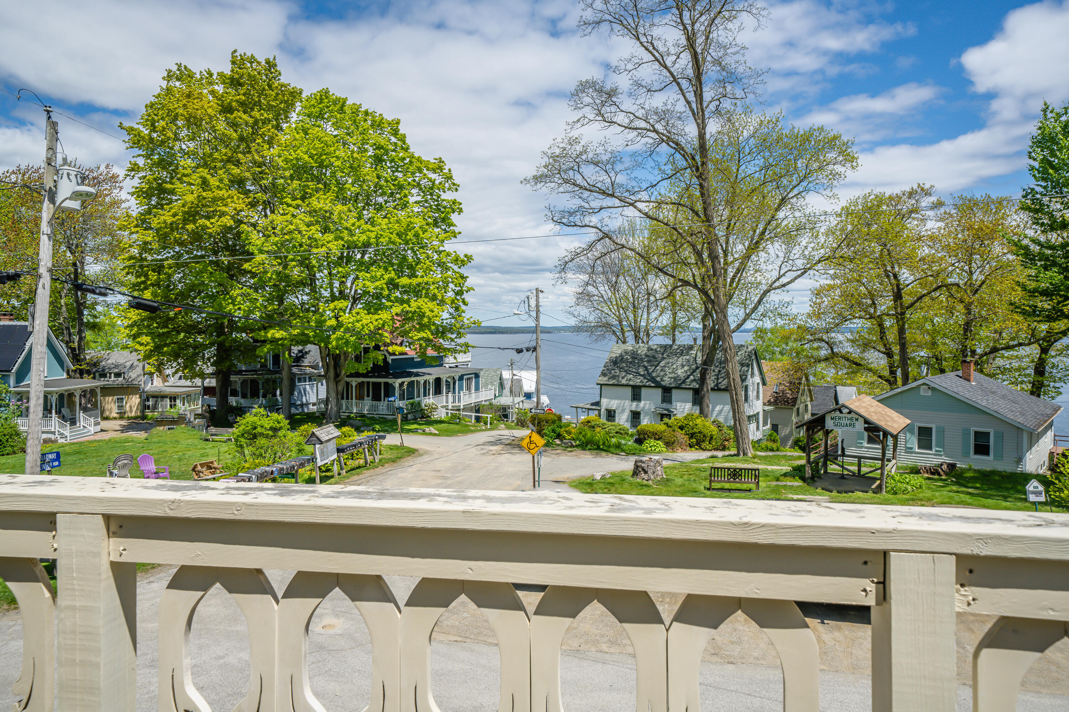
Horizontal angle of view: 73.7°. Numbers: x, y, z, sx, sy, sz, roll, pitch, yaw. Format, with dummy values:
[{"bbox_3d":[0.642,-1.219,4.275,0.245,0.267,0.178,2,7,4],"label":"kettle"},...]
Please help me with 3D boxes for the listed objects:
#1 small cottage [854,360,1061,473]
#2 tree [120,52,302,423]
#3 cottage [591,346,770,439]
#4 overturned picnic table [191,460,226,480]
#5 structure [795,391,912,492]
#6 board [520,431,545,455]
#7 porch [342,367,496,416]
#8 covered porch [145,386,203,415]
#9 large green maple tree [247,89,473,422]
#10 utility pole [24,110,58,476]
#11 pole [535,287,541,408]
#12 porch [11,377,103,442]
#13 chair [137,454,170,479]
[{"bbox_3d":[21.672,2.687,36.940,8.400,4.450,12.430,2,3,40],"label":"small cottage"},{"bbox_3d":[-19.024,-6.813,41.788,10.500,21.900,10.200,0,2,0],"label":"tree"},{"bbox_3d":[14.350,3.401,70.157,14.700,9.200,7.450,1,2,35],"label":"cottage"},{"bbox_3d":[-11.299,4.045,24.753,0.650,0.680,1.250,1,2,27],"label":"overturned picnic table"},{"bbox_3d":[11.522,3.064,25.720,3.200,3.030,3.710,1,2,35],"label":"structure"},{"bbox_3d":[-0.041,2.897,23.600,0.840,0.840,0.040,-2,2,0],"label":"board"},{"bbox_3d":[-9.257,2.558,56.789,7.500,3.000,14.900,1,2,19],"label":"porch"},{"bbox_3d":[-32.800,3.989,64.674,3.800,2.800,3.700,0,2,7],"label":"covered porch"},{"bbox_3d":[-11.500,-6.471,45.805,15.000,21.400,14.500,0,2,0],"label":"large green maple tree"},{"bbox_3d":[-10.064,-0.106,14.505,0.280,9.800,0.280,3,2,0],"label":"utility pole"},{"bbox_3d":[0.240,0.373,43.039,0.250,8.850,0.250,-1,2,0],"label":"pole"},{"bbox_3d":[-26.800,3.017,40.530,2.900,3.050,4.900,0,2,-2],"label":"porch"},{"bbox_3d":[-13.172,3.914,24.648,0.840,0.950,0.760,1,2,29],"label":"chair"}]

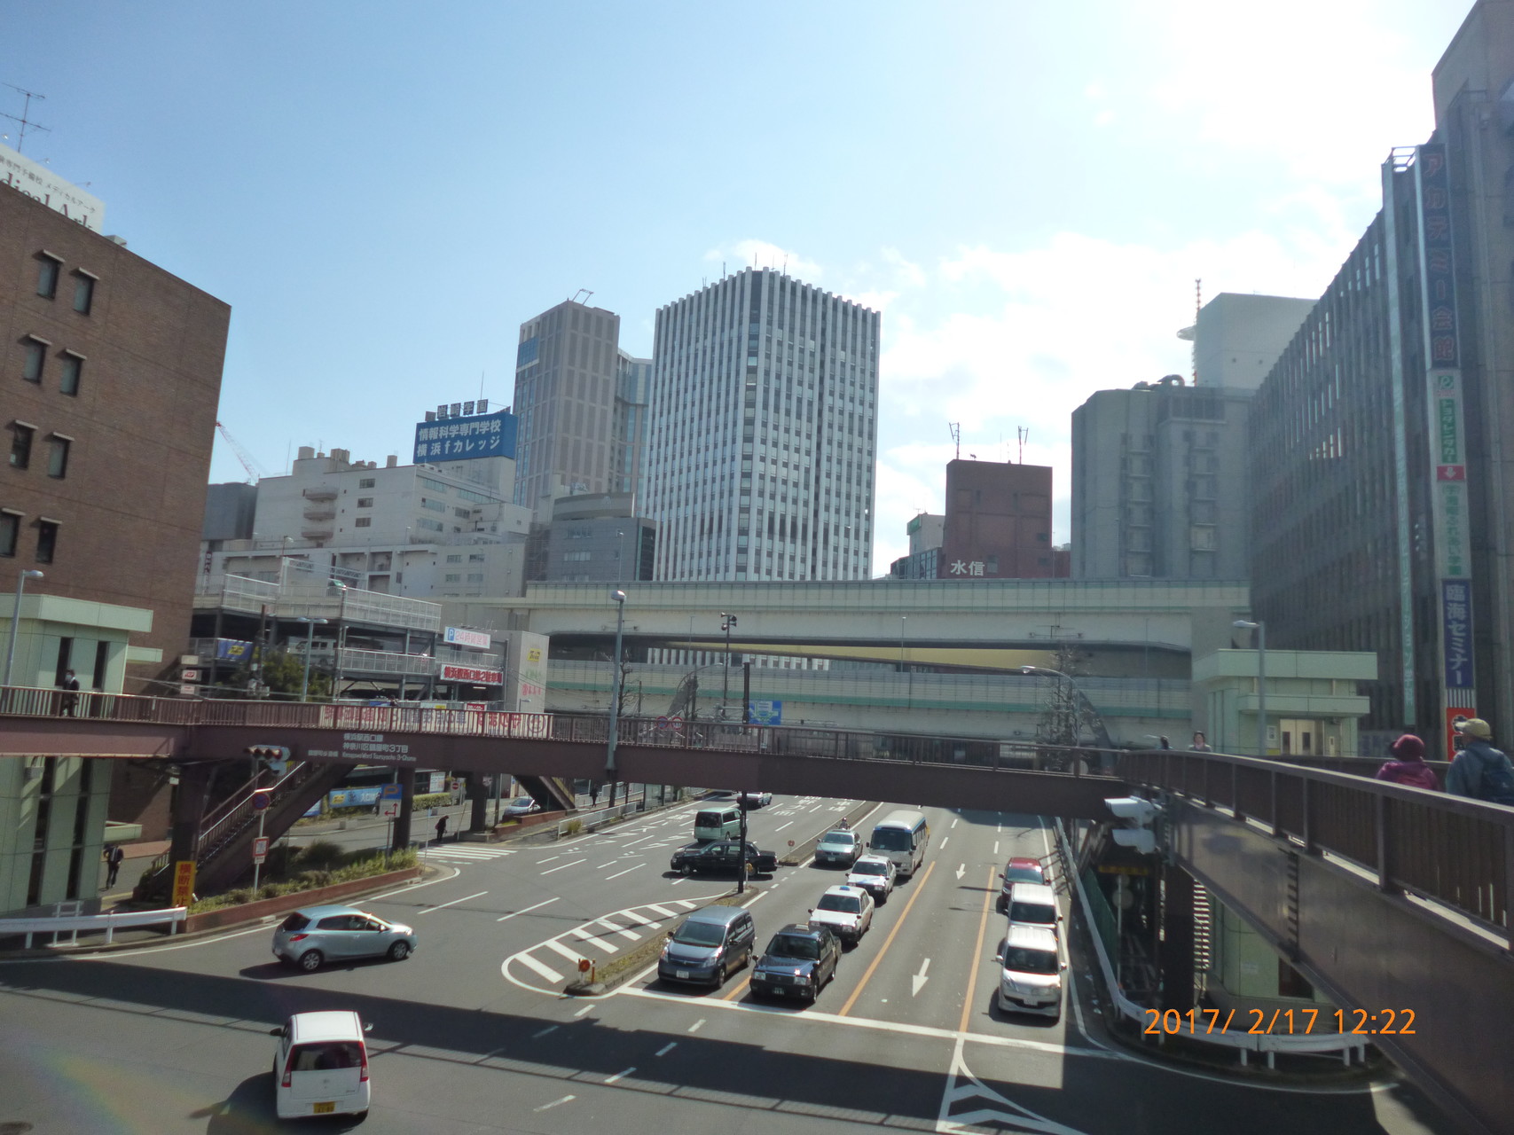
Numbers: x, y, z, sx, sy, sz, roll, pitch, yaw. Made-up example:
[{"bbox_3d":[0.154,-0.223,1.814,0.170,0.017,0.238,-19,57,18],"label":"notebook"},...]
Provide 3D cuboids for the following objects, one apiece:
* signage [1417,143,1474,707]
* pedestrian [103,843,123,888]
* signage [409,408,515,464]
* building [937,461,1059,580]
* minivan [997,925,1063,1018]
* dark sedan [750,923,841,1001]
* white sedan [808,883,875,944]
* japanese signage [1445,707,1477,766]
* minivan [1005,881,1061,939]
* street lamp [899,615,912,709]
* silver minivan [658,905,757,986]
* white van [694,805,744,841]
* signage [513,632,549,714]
[{"bbox_3d":[25.330,-5.470,38.598,0.980,21.200,0.500,1,-8,14],"label":"signage"},{"bbox_3d":[-23.156,10.699,37.756,0.570,1.650,0.400,5,-9,-15],"label":"pedestrian"},{"bbox_3d":[-57.169,-24.515,205.306,23.443,8.200,3.514,-2,-9,30],"label":"signage"},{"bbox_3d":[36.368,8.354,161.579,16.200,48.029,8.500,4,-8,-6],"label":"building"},{"bbox_3d":[7.800,11.463,29.844,1.620,1.750,3.750,1,-8,14],"label":"minivan"},{"bbox_3d":[1.211,11.353,30.373,1.695,1.520,4.680,1,-8,14],"label":"dark sedan"},{"bbox_3d":[3.162,12.581,38.358,1.695,1.520,4.650,1,-8,14],"label":"white sedan"},{"bbox_3d":[24.269,5.976,36.200,0.900,2.350,0.350,1,-8,13],"label":"japanese signage"},{"bbox_3d":[9.644,12.491,36.885,1.690,1.870,4.500,1,-8,14],"label":"minivan"},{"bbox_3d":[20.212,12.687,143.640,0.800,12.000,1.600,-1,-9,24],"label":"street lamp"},{"bbox_3d":[-1.387,11.221,31.383,1.695,1.830,4.500,1,-8,14],"label":"silver minivan"},{"bbox_3d":[-2.051,15.431,62.813,1.690,1.850,4.550,0,-9,18],"label":"white van"},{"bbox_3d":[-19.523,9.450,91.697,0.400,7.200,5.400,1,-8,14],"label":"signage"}]

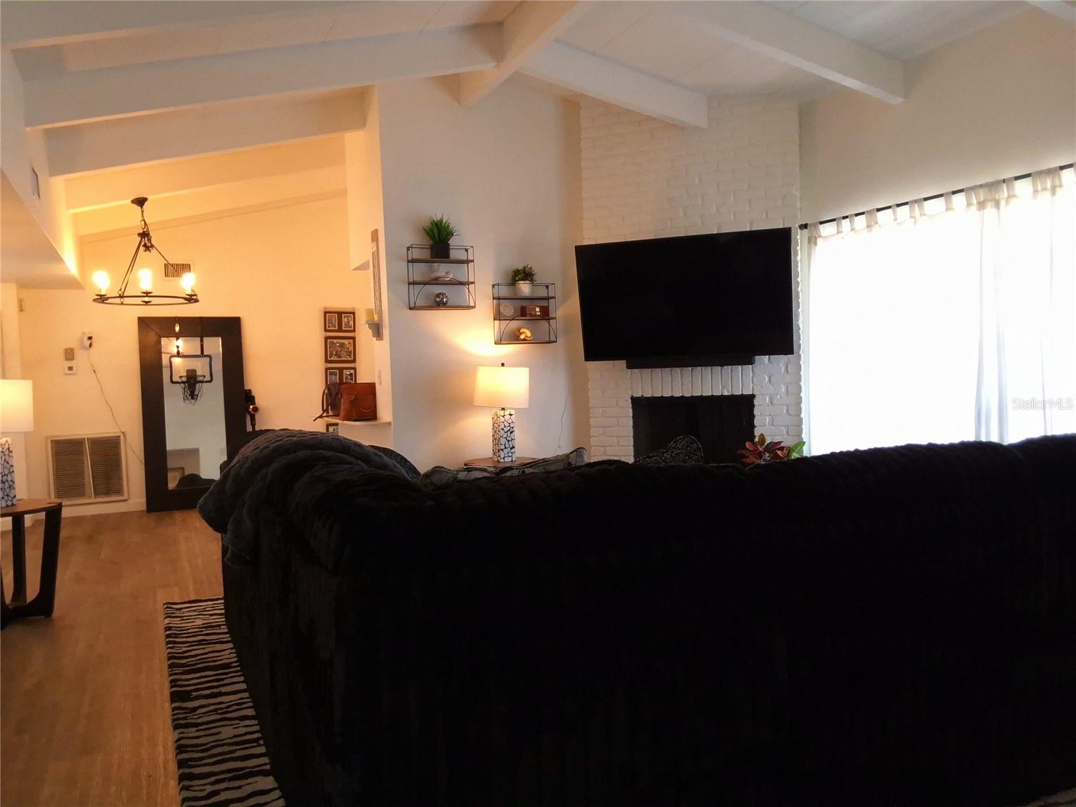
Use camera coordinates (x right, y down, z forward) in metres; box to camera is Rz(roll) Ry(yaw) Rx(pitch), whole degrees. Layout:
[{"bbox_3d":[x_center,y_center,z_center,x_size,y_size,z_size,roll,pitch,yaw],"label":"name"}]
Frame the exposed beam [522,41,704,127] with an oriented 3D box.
[{"bbox_3d":[0.527,-2.109,5.767,1.427,0.228,0.090,9,-2,-24],"label":"exposed beam"}]

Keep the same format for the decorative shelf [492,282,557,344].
[{"bbox_3d":[-0.090,-0.628,6.100,0.430,0.415,0.130,-3,3,-24],"label":"decorative shelf"}]

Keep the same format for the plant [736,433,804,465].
[{"bbox_3d":[1.315,0.393,4.912,0.380,0.450,0.380,-3,3,-24],"label":"plant"}]

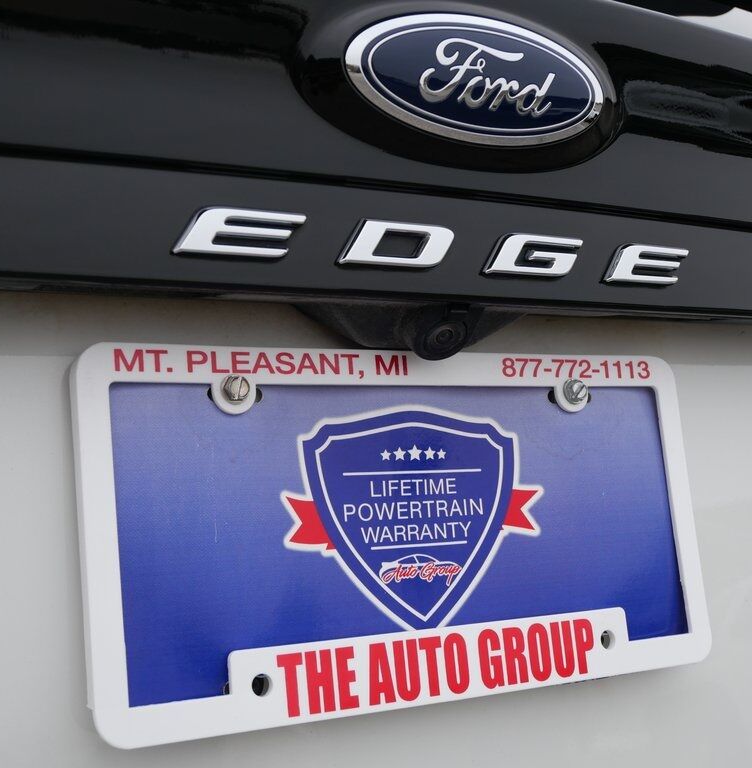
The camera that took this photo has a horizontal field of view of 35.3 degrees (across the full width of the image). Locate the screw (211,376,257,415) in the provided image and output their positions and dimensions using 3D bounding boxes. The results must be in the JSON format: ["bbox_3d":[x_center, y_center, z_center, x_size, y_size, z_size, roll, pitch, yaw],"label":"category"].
[{"bbox_3d":[-0.059,0.004,0.494,0.018,0.017,0.010,0,-13,-29],"label":"screw"}]

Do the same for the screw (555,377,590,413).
[{"bbox_3d":[0.097,0.005,0.581,0.018,0.017,0.010,0,-13,-29],"label":"screw"}]

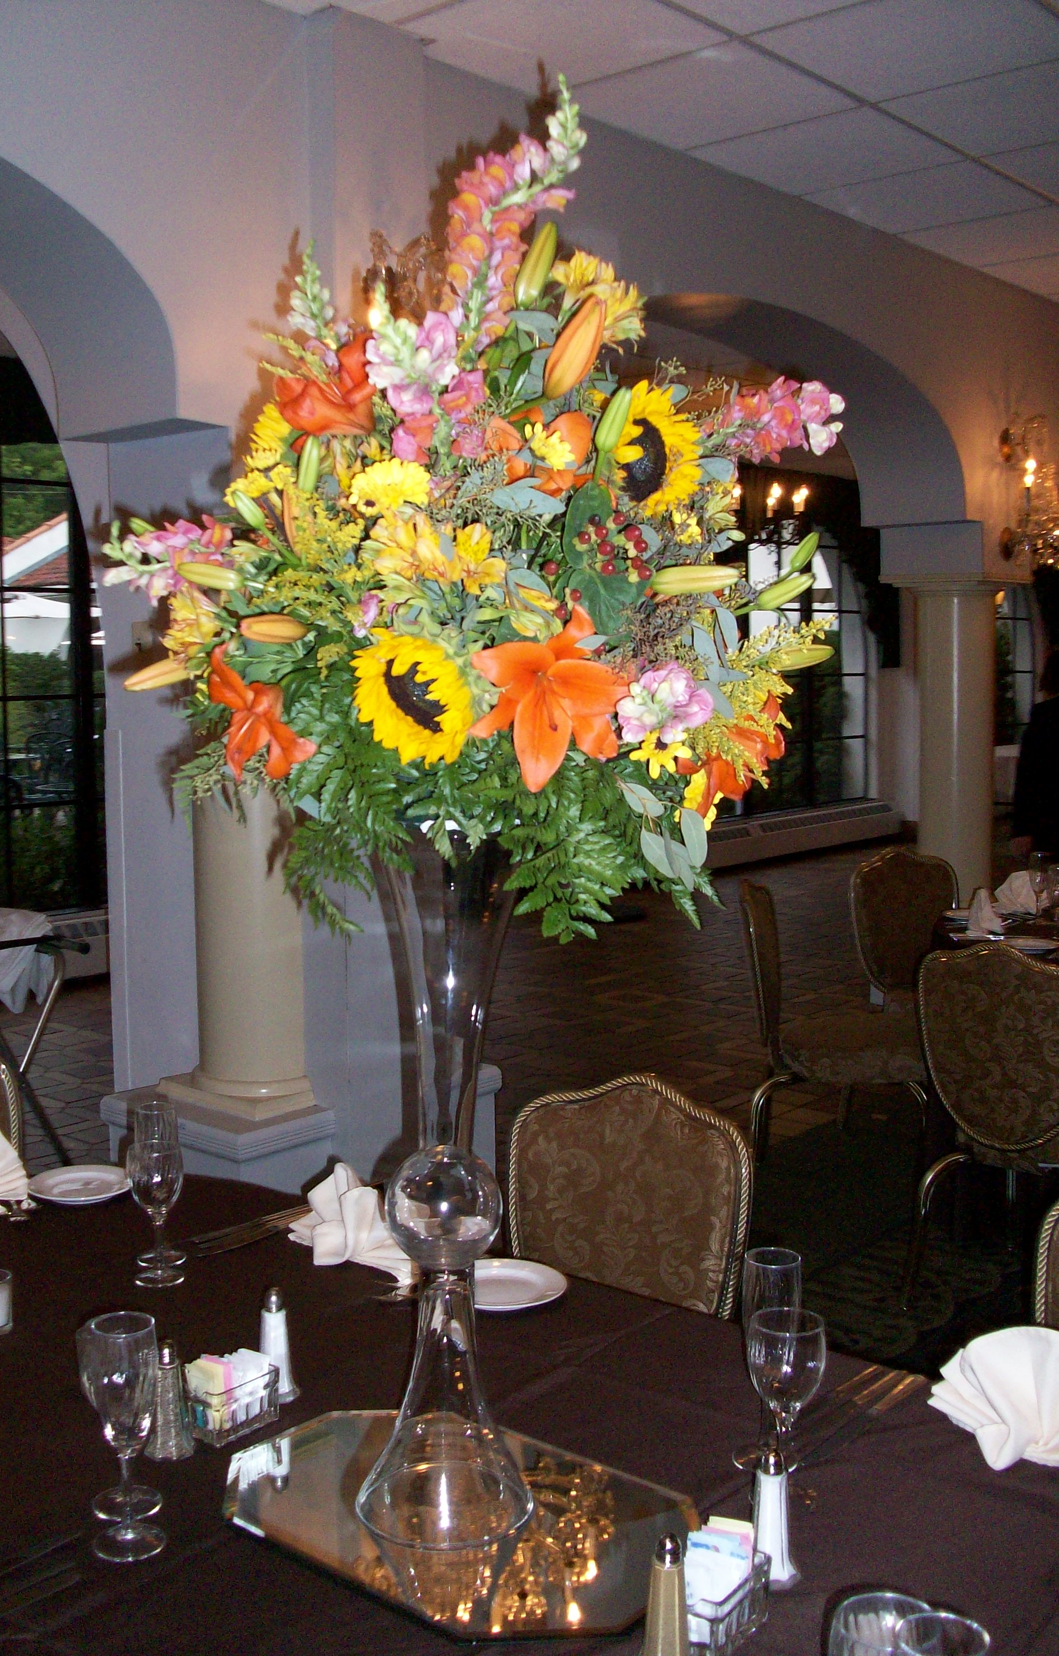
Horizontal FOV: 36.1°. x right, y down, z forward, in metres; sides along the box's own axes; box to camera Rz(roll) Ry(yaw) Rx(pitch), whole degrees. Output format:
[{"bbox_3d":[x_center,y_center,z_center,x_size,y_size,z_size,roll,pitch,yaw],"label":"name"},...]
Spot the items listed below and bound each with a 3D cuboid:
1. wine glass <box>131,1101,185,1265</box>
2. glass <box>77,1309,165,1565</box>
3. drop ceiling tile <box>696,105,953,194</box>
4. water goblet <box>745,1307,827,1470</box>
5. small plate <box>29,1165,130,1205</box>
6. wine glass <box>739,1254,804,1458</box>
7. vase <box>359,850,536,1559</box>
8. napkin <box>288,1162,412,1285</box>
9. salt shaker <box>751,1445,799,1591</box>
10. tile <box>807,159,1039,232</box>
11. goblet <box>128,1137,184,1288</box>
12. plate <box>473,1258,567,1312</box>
[{"bbox_3d":[-0.526,0.507,2.319,0.071,0.224,0.071,0,6,0],"label":"wine glass"},{"bbox_3d":[-0.377,0.567,1.522,0.074,0.212,0.074,0,6,0],"label":"glass"},{"bbox_3d":[0.877,-1.935,4.690,0.600,0.025,0.610,5,8,41],"label":"drop ceiling tile"},{"bbox_3d":[0.256,0.577,1.617,0.075,0.178,0.075,0,6,0],"label":"water goblet"},{"bbox_3d":[-0.722,0.580,2.615,0.163,0.021,0.163,0,6,0],"label":"small plate"},{"bbox_3d":[0.231,0.512,1.567,0.064,0.201,0.064,0,6,0],"label":"wine glass"},{"bbox_3d":[-0.082,0.331,1.566,0.172,0.674,0.172,0,6,0],"label":"vase"},{"bbox_3d":[-0.245,0.534,2.256,0.190,0.130,0.140,-1,6,-9],"label":"napkin"},{"bbox_3d":[0.232,0.642,1.526,0.046,0.123,0.046,0,6,0],"label":"salt shaker"},{"bbox_3d":[1.250,-1.963,5.071,0.590,0.016,0.605,5,8,40],"label":"tile"},{"bbox_3d":[-0.497,0.517,2.175,0.075,0.178,0.075,0,6,0],"label":"goblet"},{"bbox_3d":[-0.033,0.625,2.198,0.163,0.021,0.163,0,6,0],"label":"plate"}]

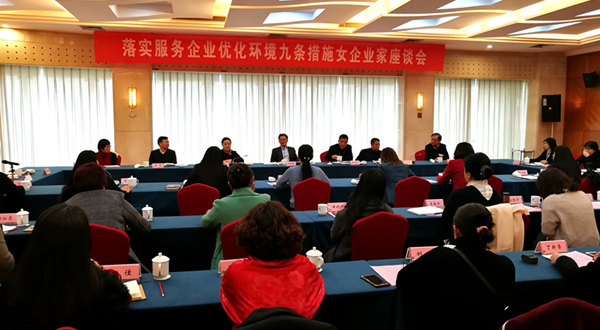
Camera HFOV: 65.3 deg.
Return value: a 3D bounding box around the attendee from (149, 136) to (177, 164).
[{"bbox_3d":[-2.477,0.121,8.490,0.540,1.252,0.750,-1,6,-14],"label":"attendee"}]

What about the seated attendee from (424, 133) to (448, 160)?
[{"bbox_3d":[2.917,0.000,9.662,0.540,1.289,0.750,-1,5,-7],"label":"seated attendee"}]

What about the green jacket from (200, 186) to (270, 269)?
[{"bbox_3d":[-0.454,0.453,3.350,0.500,0.640,0.500,-1,5,-12],"label":"green jacket"}]

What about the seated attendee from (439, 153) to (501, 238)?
[{"bbox_3d":[1.379,0.569,3.802,0.530,1.300,0.750,-1,5,-15],"label":"seated attendee"}]

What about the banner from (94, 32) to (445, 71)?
[{"bbox_3d":[-0.371,-2.547,10.677,8.042,0.648,0.030,-1,6,-12],"label":"banner"}]

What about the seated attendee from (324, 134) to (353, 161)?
[{"bbox_3d":[0.801,0.047,9.202,0.560,1.275,0.750,-1,6,-12],"label":"seated attendee"}]

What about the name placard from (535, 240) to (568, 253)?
[{"bbox_3d":[1.588,0.503,2.943,0.192,0.084,0.065,-1,5,-12],"label":"name placard"}]

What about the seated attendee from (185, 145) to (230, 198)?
[{"bbox_3d":[-1.003,0.439,5.296,0.560,1.280,0.780,-1,5,-12],"label":"seated attendee"}]

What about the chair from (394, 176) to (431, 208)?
[{"bbox_3d":[1.227,0.590,5.536,0.450,0.950,0.570,-1,5,-12],"label":"chair"}]

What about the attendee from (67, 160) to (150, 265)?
[{"bbox_3d":[-1.338,0.614,3.278,0.600,1.261,0.800,-1,6,-12],"label":"attendee"}]

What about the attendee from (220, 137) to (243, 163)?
[{"bbox_3d":[-1.274,0.110,8.752,0.550,1.228,0.750,-1,6,-14],"label":"attendee"}]

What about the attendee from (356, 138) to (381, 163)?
[{"bbox_3d":[1.366,0.073,9.328,0.560,1.200,0.750,-2,6,-20],"label":"attendee"}]

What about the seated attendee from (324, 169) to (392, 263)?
[{"bbox_3d":[0.453,0.625,3.595,0.520,1.220,0.750,-1,5,-12],"label":"seated attendee"}]

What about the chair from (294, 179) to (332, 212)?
[{"bbox_3d":[0.088,0.607,5.311,0.450,0.950,0.570,-1,5,-12],"label":"chair"}]

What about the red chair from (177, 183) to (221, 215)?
[{"bbox_3d":[-1.065,0.633,4.982,0.450,0.950,0.570,-1,5,-12],"label":"red chair"}]

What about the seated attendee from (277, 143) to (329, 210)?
[{"bbox_3d":[0.040,0.416,5.531,0.580,1.290,0.780,-1,5,-12],"label":"seated attendee"}]

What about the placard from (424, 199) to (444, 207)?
[{"bbox_3d":[1.299,0.362,4.519,0.192,0.084,0.065,-1,5,-10],"label":"placard"}]

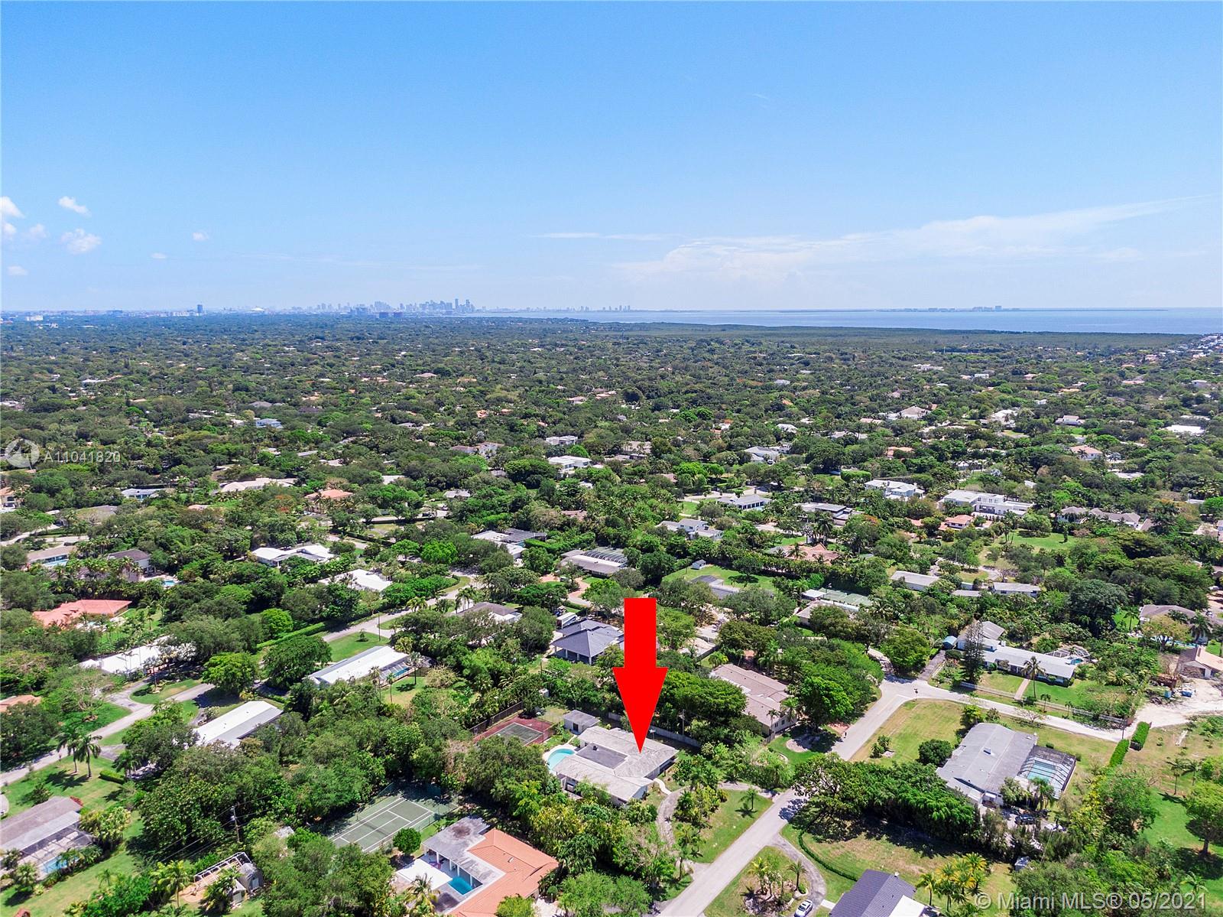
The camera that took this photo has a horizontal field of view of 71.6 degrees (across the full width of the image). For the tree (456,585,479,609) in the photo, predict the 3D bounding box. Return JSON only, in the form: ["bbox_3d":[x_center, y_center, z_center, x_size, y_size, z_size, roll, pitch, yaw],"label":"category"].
[{"bbox_3d":[-54.960,53.570,320.850,7.500,9.800,7.500,0,10,0],"label":"tree"}]

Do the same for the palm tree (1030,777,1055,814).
[{"bbox_3d":[99.544,77.536,195.356,5.500,8.200,5.500,7,13,36],"label":"palm tree"}]

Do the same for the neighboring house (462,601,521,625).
[{"bbox_3d":[-46.760,58.050,311.270,18.200,4.300,20.500,7,12,33],"label":"neighboring house"}]

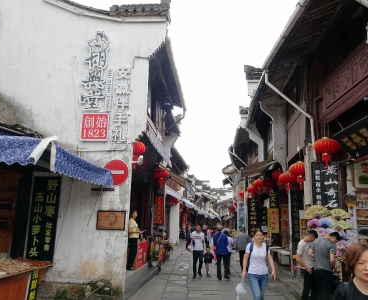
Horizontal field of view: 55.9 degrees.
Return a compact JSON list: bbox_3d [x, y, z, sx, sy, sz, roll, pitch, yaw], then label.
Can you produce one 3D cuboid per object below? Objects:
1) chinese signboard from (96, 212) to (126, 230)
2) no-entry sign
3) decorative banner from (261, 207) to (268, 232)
[{"bbox_3d":[-1.601,1.565,7.688,0.645,0.419,0.040,1,-12,0],"label":"chinese signboard"},{"bbox_3d":[-1.547,0.526,7.897,0.600,0.602,0.040,1,-12,0],"label":"no-entry sign"},{"bbox_3d":[4.214,3.639,18.151,0.420,1.380,0.080,-1,-12,5],"label":"decorative banner"}]

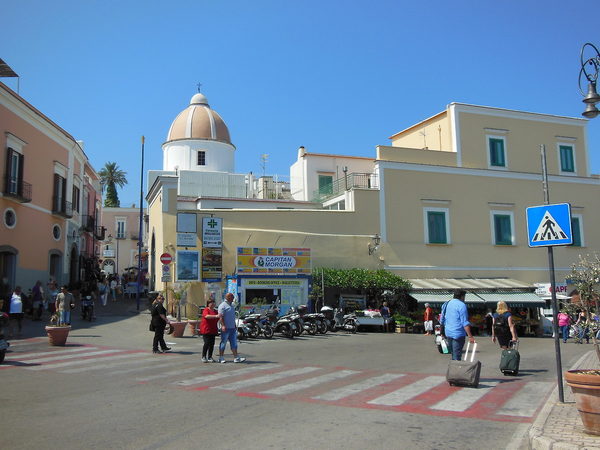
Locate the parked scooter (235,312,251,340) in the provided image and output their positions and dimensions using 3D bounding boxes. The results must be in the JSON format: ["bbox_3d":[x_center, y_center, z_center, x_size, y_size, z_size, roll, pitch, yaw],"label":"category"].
[{"bbox_3d":[-2.723,4.199,24.883,0.700,1.250,1.850,4,-9,-35],"label":"parked scooter"}]

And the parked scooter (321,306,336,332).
[{"bbox_3d":[1.344,4.643,28.800,0.720,1.220,1.850,3,-8,-25],"label":"parked scooter"}]

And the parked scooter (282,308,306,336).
[{"bbox_3d":[-0.240,4.265,25.700,0.720,1.170,1.850,3,-9,-29],"label":"parked scooter"}]

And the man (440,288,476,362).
[{"bbox_3d":[3.015,2.118,11.316,0.620,1.748,0.500,-1,-8,2],"label":"man"}]

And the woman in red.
[{"bbox_3d":[-2.243,2.613,14.604,0.450,1.570,0.550,-8,-10,41],"label":"woman in red"}]

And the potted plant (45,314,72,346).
[{"bbox_3d":[-7.748,3.336,18.868,0.840,1.026,0.840,-1,-8,0],"label":"potted plant"}]

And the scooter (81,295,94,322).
[{"bbox_3d":[-9.952,3.925,27.600,0.720,1.220,1.850,1,-8,-13],"label":"scooter"}]

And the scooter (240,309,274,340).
[{"bbox_3d":[-1.732,4.154,24.600,0.720,1.150,1.850,4,-9,-33],"label":"scooter"}]

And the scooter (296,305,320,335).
[{"bbox_3d":[0.349,4.424,27.384,0.700,1.262,1.850,4,-9,-35],"label":"scooter"}]

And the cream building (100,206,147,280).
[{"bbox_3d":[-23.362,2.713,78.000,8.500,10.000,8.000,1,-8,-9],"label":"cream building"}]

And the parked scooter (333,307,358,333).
[{"bbox_3d":[2.247,4.716,29.100,0.700,1.150,1.800,6,-10,-43],"label":"parked scooter"}]

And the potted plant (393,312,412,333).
[{"bbox_3d":[5.340,5.105,30.700,0.950,1.030,0.900,2,-8,-18],"label":"potted plant"}]

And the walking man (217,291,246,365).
[{"bbox_3d":[-1.726,2.603,14.850,0.680,1.730,0.550,-5,-9,29],"label":"walking man"}]

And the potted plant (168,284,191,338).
[{"bbox_3d":[-5.103,3.571,24.852,1.000,2.284,1.000,-1,-8,0],"label":"potted plant"}]

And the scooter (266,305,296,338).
[{"bbox_3d":[-0.797,4.281,26.089,0.700,1.333,1.850,4,-9,-35],"label":"scooter"}]

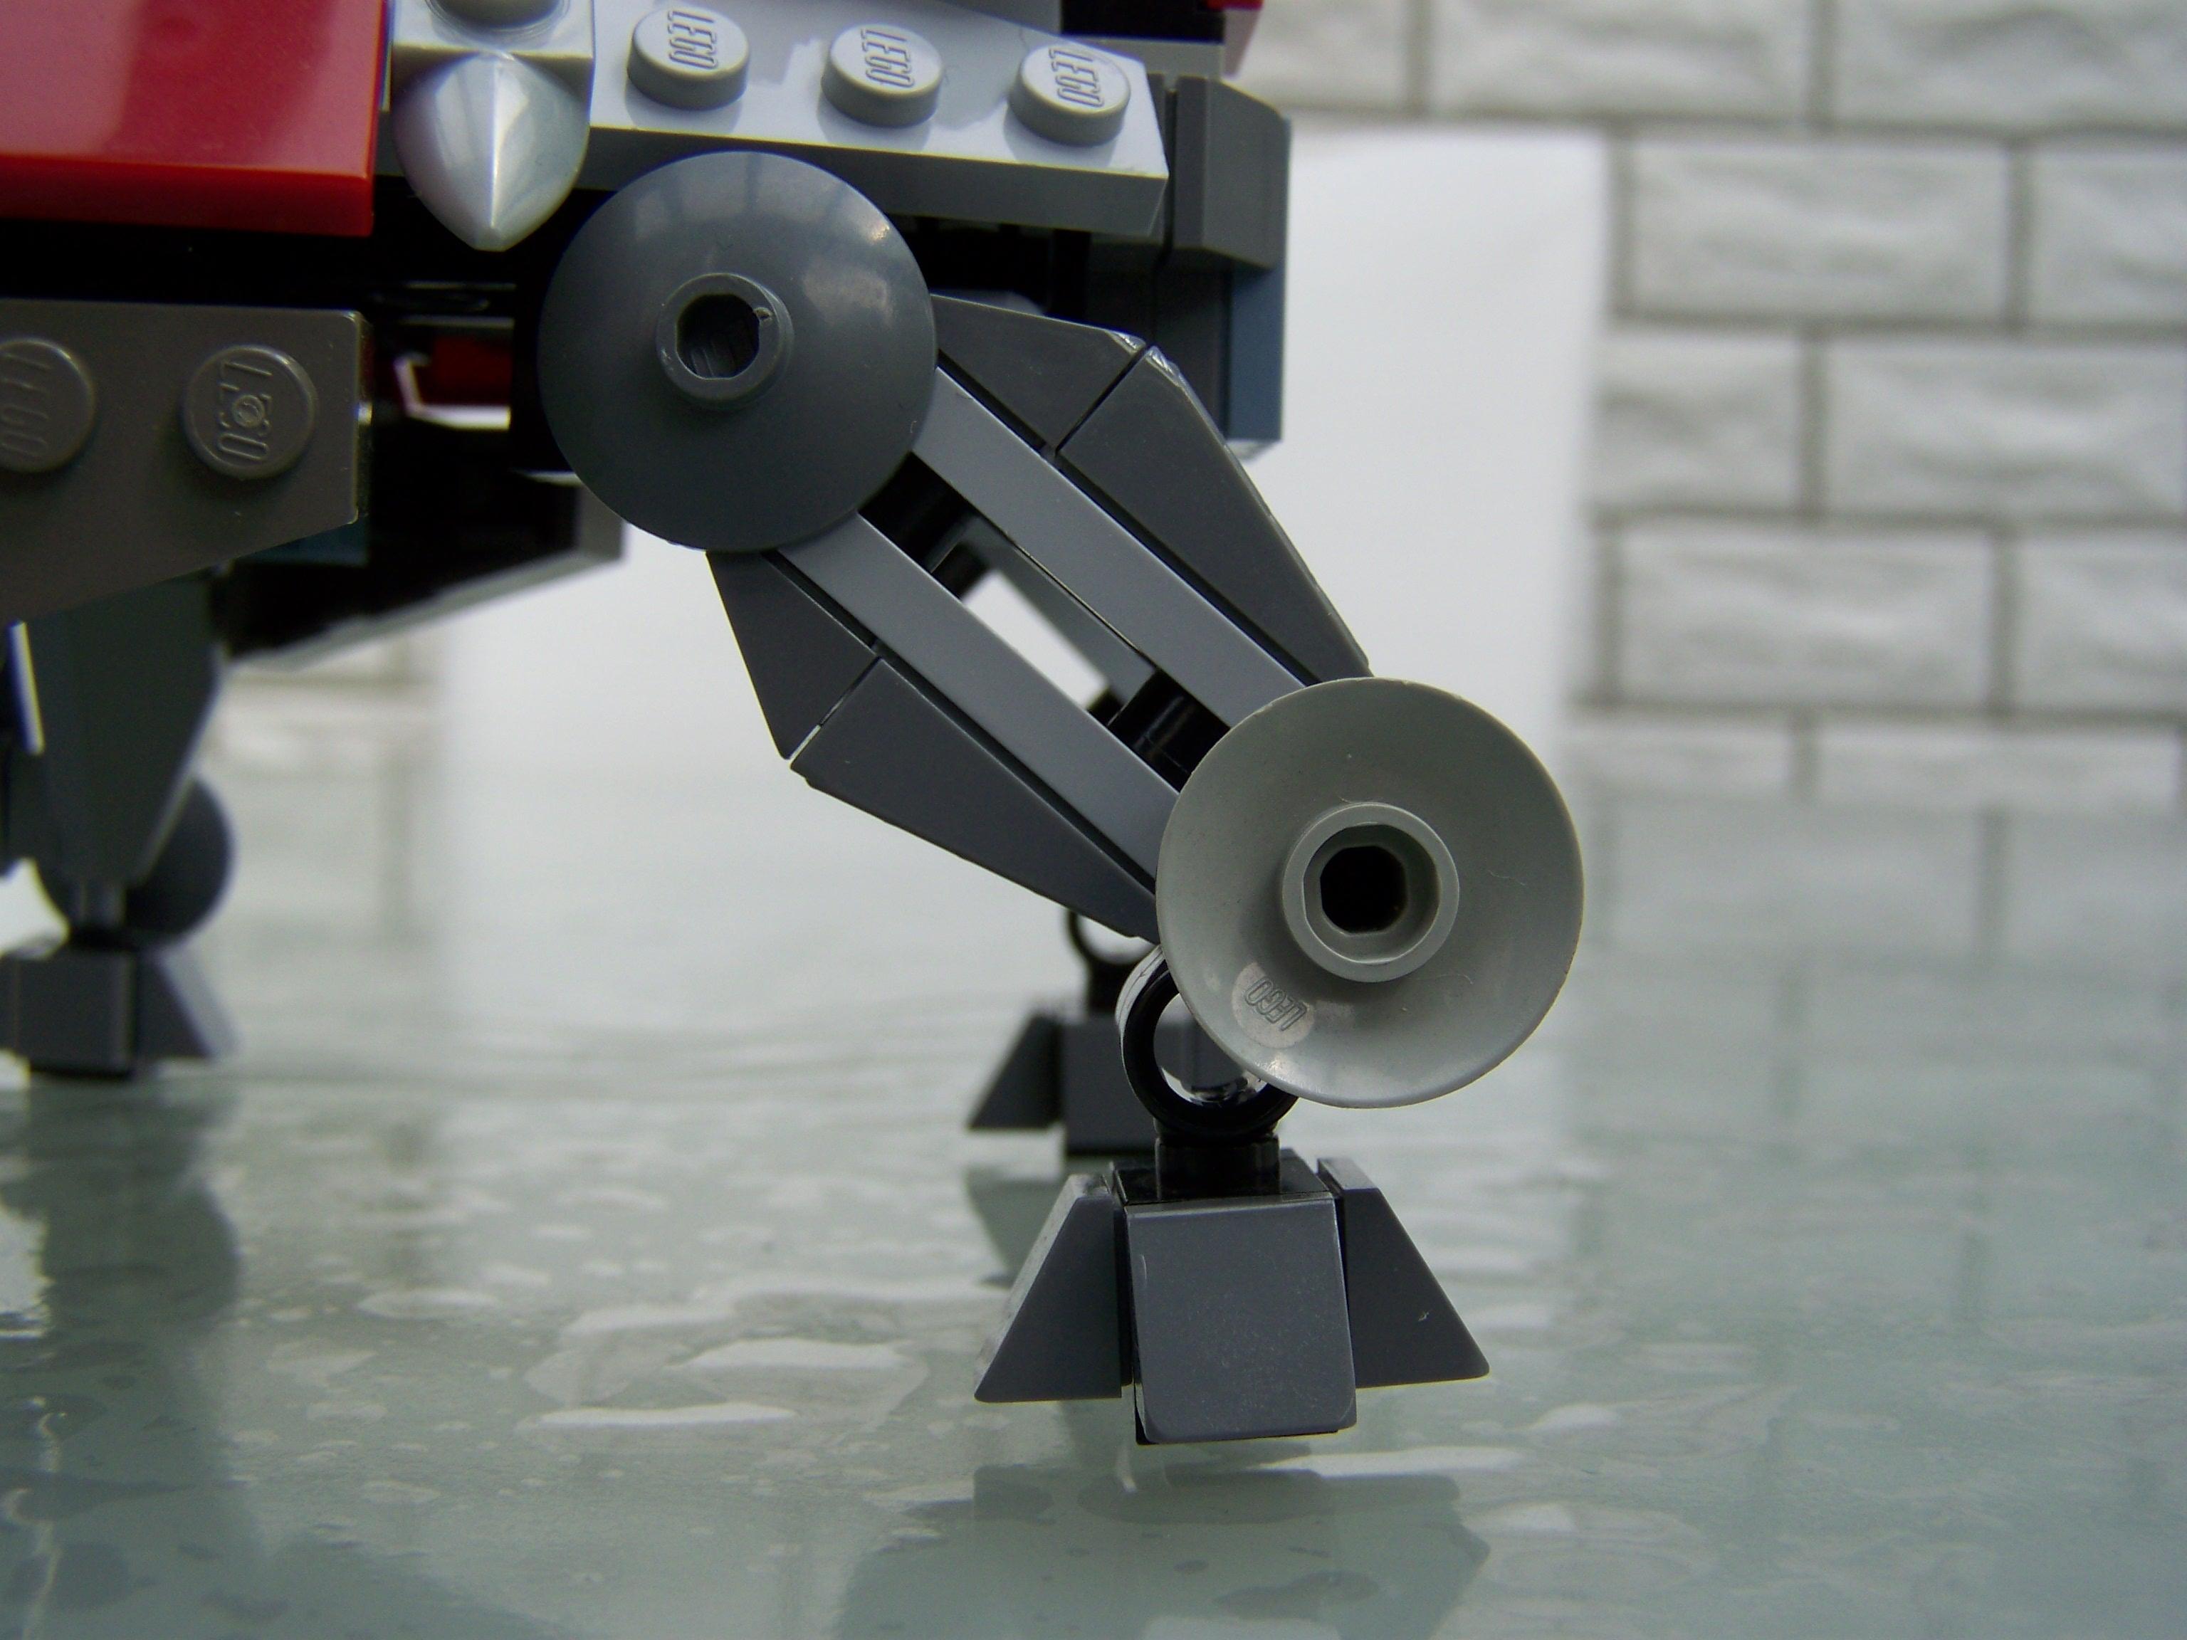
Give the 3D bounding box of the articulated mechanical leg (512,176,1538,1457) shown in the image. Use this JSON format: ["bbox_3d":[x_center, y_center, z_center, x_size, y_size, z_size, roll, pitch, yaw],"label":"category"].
[{"bbox_3d":[-0.002,-0.002,0.101,0.041,0.049,0.024,1,3,0],"label":"articulated mechanical leg"}]

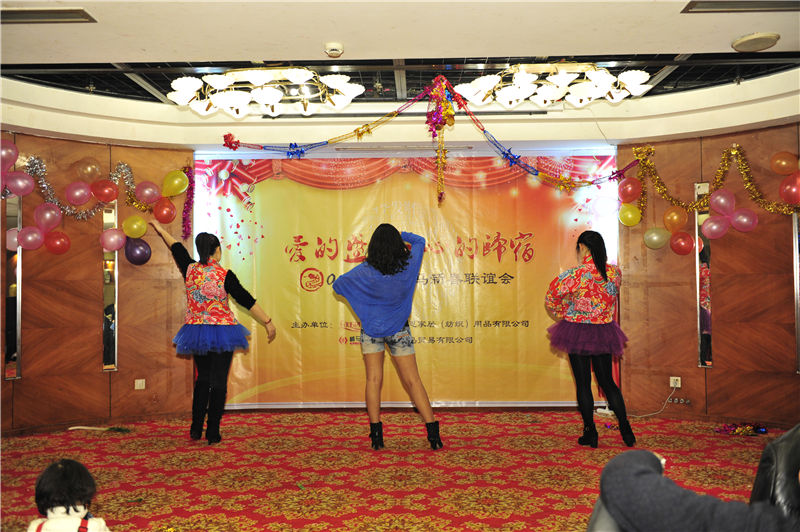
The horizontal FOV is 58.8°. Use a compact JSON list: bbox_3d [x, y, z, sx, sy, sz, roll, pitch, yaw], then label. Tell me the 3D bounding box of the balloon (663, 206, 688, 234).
[{"bbox_3d":[2.395,-0.399,6.161,0.214,0.234,0.224,-1,-2,0],"label":"balloon"}]

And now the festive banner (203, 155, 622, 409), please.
[{"bbox_3d":[0.062,0.144,6.812,4.061,2.430,0.060,-1,-2,2],"label":"festive banner"}]

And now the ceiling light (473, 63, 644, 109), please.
[{"bbox_3d":[1.139,-1.353,5.290,1.450,0.250,0.850,-1,-2,0],"label":"ceiling light"}]

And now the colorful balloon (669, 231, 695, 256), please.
[{"bbox_3d":[2.439,-0.192,6.133,0.212,0.203,0.207,-1,-2,0],"label":"colorful balloon"}]

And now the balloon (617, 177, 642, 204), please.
[{"bbox_3d":[2.064,-0.674,6.361,0.211,0.233,0.219,-1,-2,0],"label":"balloon"}]

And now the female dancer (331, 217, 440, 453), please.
[{"bbox_3d":[-0.092,0.515,5.238,0.790,1.635,0.420,-1,-2,0],"label":"female dancer"}]

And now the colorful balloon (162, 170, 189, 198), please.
[{"bbox_3d":[-2.024,-0.741,6.419,0.230,0.239,0.232,-1,-2,0],"label":"colorful balloon"}]

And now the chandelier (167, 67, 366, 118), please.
[{"bbox_3d":[-1.004,-1.305,5.341,1.470,0.270,0.900,-1,-2,2],"label":"chandelier"}]

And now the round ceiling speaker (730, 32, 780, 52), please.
[{"bbox_3d":[1.872,-1.175,3.740,0.228,0.030,0.228,0,-2,0],"label":"round ceiling speaker"}]

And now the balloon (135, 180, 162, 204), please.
[{"bbox_3d":[-2.241,-0.652,6.345,0.228,0.201,0.212,-1,-2,0],"label":"balloon"}]

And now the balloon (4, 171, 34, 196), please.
[{"bbox_3d":[-3.062,-0.661,5.730,0.233,0.198,0.213,-1,-2,0],"label":"balloon"}]

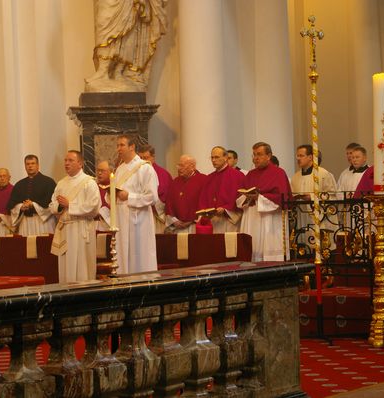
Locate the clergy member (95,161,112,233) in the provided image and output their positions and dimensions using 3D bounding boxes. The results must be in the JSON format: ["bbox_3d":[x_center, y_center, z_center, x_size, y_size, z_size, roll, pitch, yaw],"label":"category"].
[{"bbox_3d":[-0.884,0.446,14.000,0.530,1.690,0.410,-1,0,30],"label":"clergy member"}]

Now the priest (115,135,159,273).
[{"bbox_3d":[-0.548,0.283,13.699,0.460,1.850,0.540,-2,0,-40],"label":"priest"}]

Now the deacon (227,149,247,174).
[{"bbox_3d":[0.519,0.363,15.001,0.530,1.780,0.400,-1,0,23],"label":"deacon"}]

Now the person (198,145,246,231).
[{"bbox_3d":[0.316,0.370,13.600,0.540,1.780,0.440,-1,0,30],"label":"person"}]

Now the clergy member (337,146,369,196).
[{"bbox_3d":[1.693,0.294,13.899,0.520,1.650,0.420,-2,0,28],"label":"clergy member"}]

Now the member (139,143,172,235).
[{"bbox_3d":[-0.427,0.308,14.799,0.550,1.800,0.450,-2,0,42],"label":"member"}]

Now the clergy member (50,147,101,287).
[{"bbox_3d":[-1.047,0.426,12.500,0.530,1.740,0.430,-1,0,38],"label":"clergy member"}]

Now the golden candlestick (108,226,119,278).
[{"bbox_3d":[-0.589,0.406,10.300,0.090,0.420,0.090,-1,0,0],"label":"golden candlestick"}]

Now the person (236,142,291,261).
[{"bbox_3d":[0.743,0.289,13.999,0.570,1.740,0.500,-2,0,38],"label":"person"}]

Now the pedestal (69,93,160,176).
[{"bbox_3d":[-0.915,-0.035,16.598,1.120,2.530,0.750,-2,0,-12],"label":"pedestal"}]

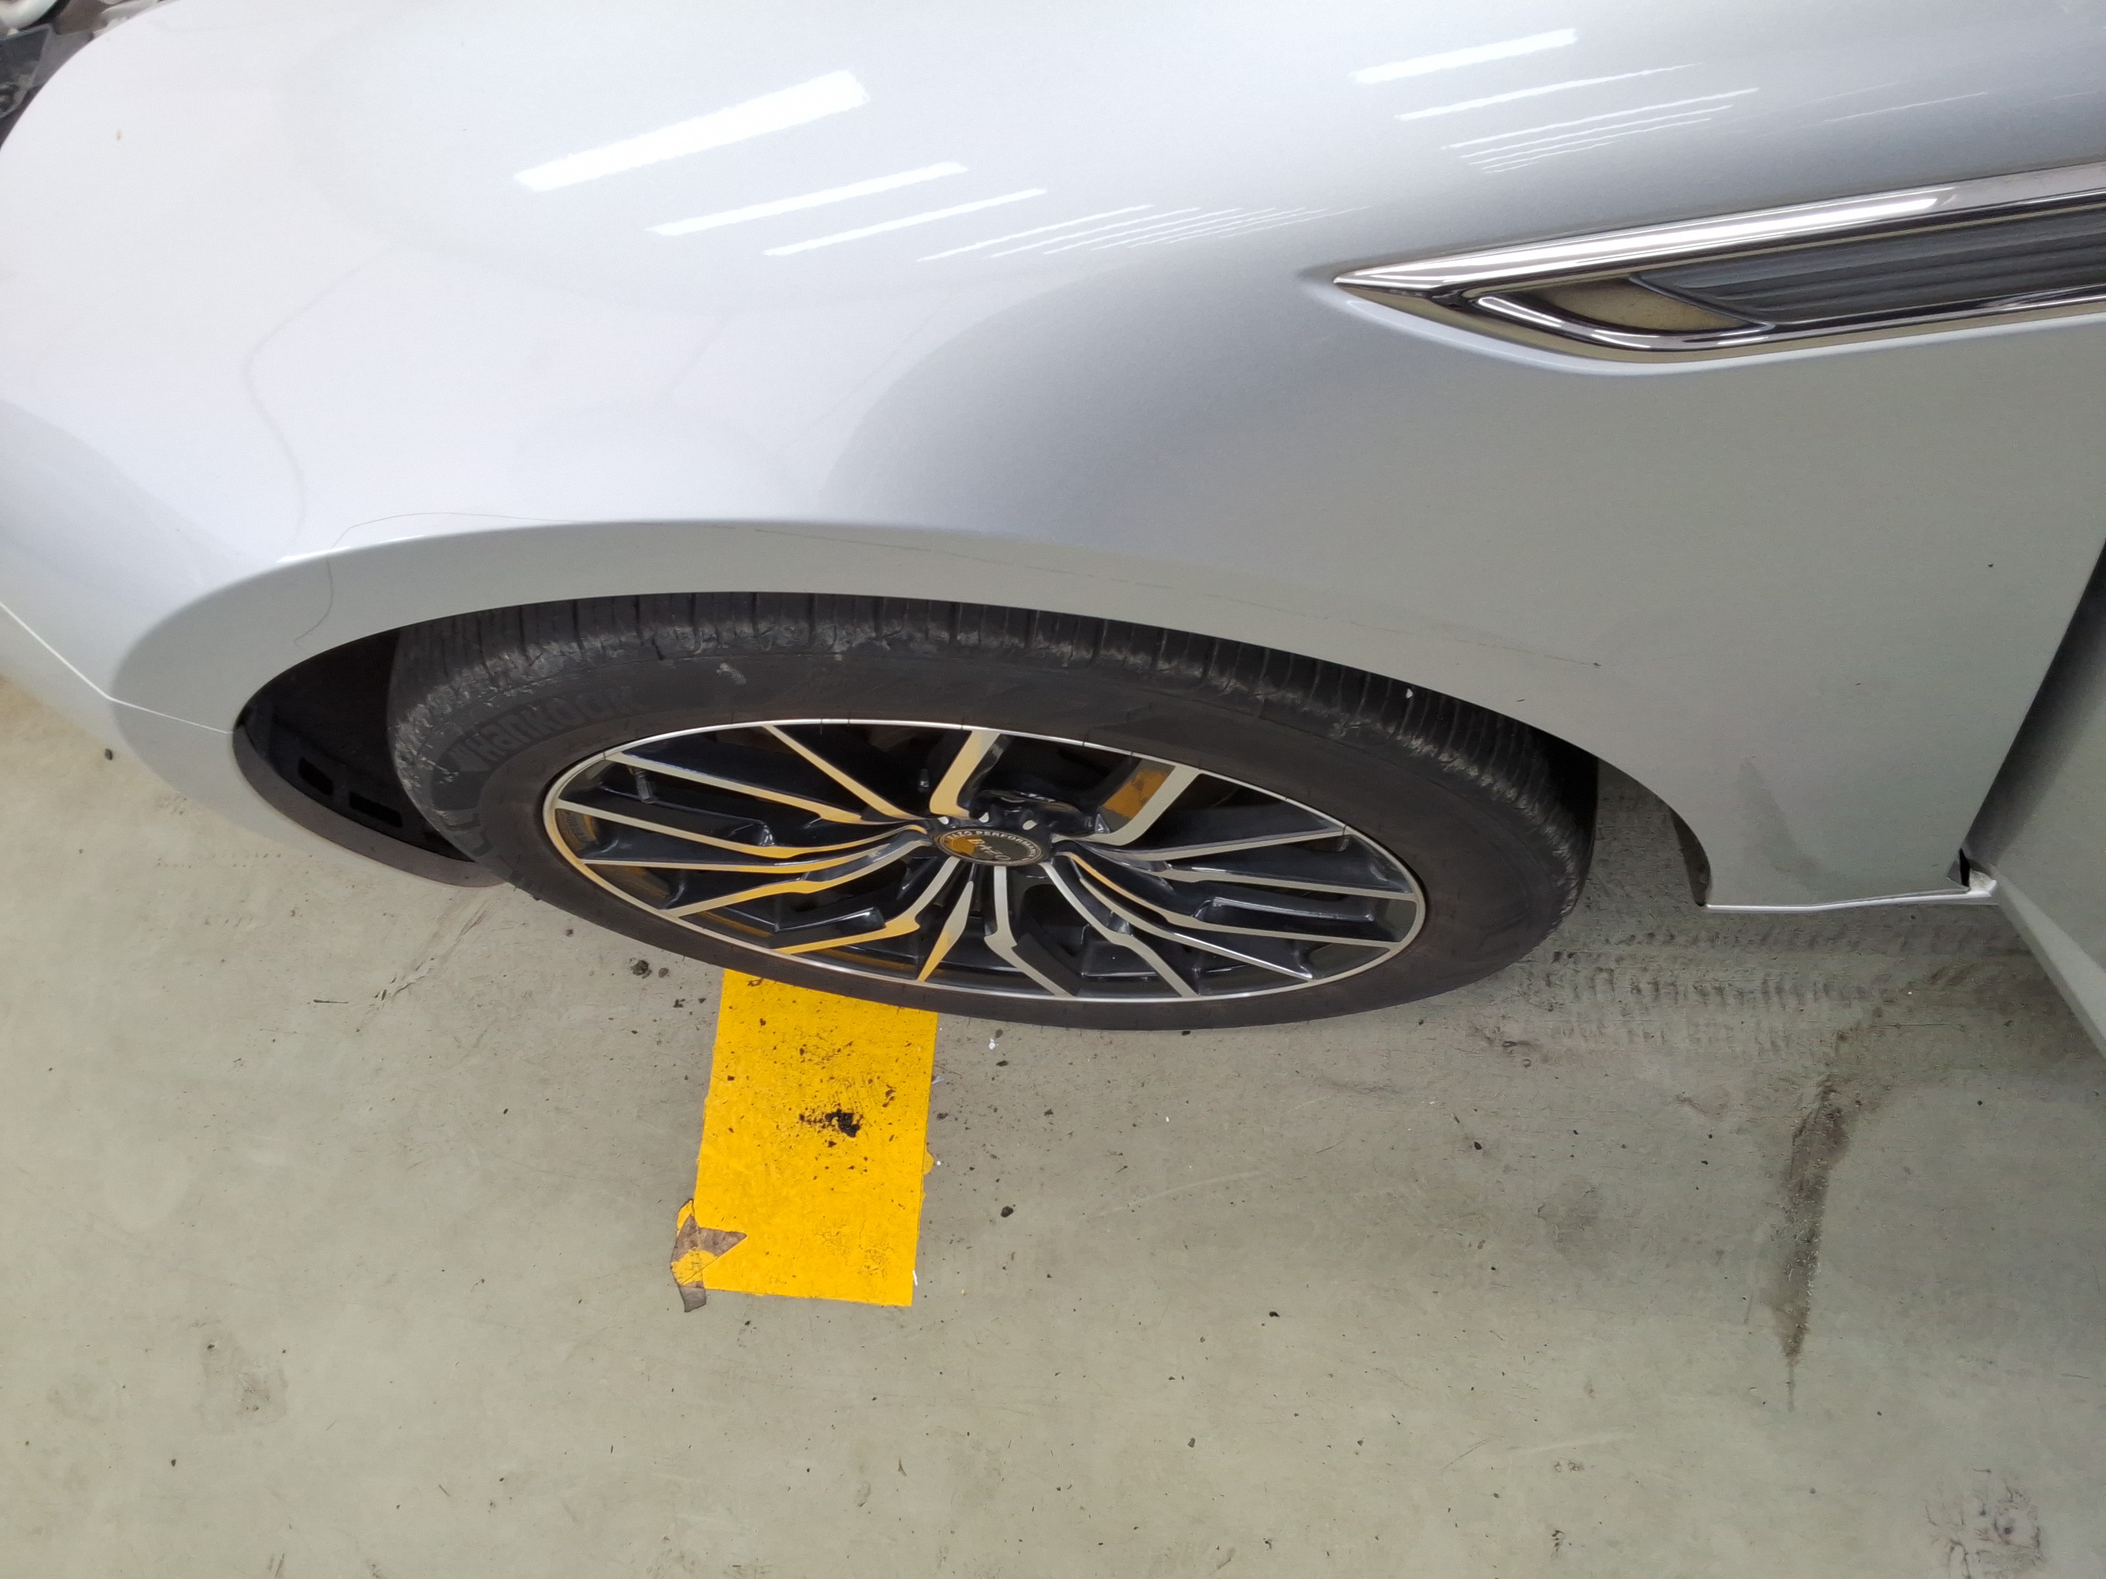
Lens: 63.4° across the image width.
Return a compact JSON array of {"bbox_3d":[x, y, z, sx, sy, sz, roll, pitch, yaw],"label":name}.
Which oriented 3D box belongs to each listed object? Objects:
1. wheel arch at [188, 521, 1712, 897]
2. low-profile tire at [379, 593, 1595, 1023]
[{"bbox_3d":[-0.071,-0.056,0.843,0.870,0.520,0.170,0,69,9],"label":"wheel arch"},{"bbox_3d":[-0.028,-0.048,1.024,0.676,0.672,0.240,3,69,10],"label":"low-profile tire"}]

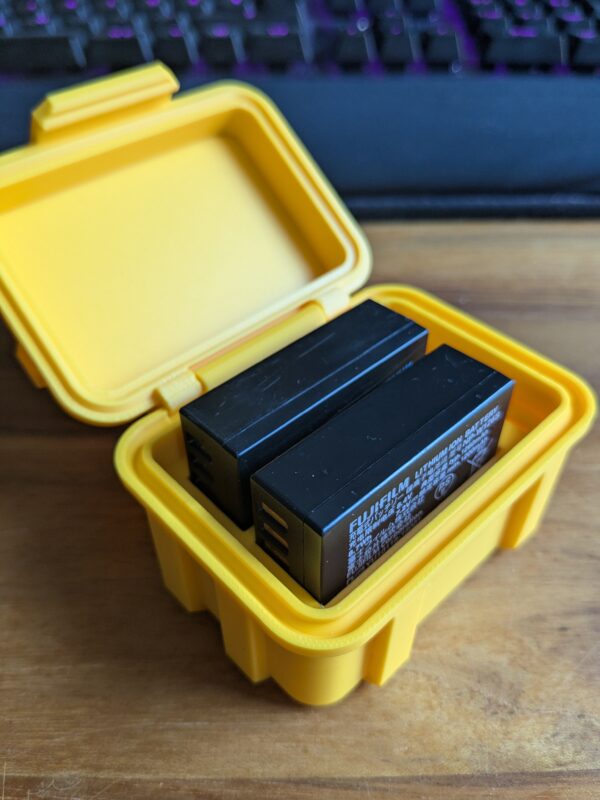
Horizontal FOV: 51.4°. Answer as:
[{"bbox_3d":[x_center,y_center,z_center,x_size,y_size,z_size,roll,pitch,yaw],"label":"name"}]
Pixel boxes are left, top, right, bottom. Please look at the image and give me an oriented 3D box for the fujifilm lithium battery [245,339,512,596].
[{"bbox_3d":[0.015,0.017,0.112,0.047,0.034,0.016,-32,50,-31],"label":"fujifilm lithium battery"}]

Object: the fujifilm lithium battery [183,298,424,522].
[{"bbox_3d":[0.003,0.007,0.122,0.047,0.034,0.016,-33,50,-31],"label":"fujifilm lithium battery"}]

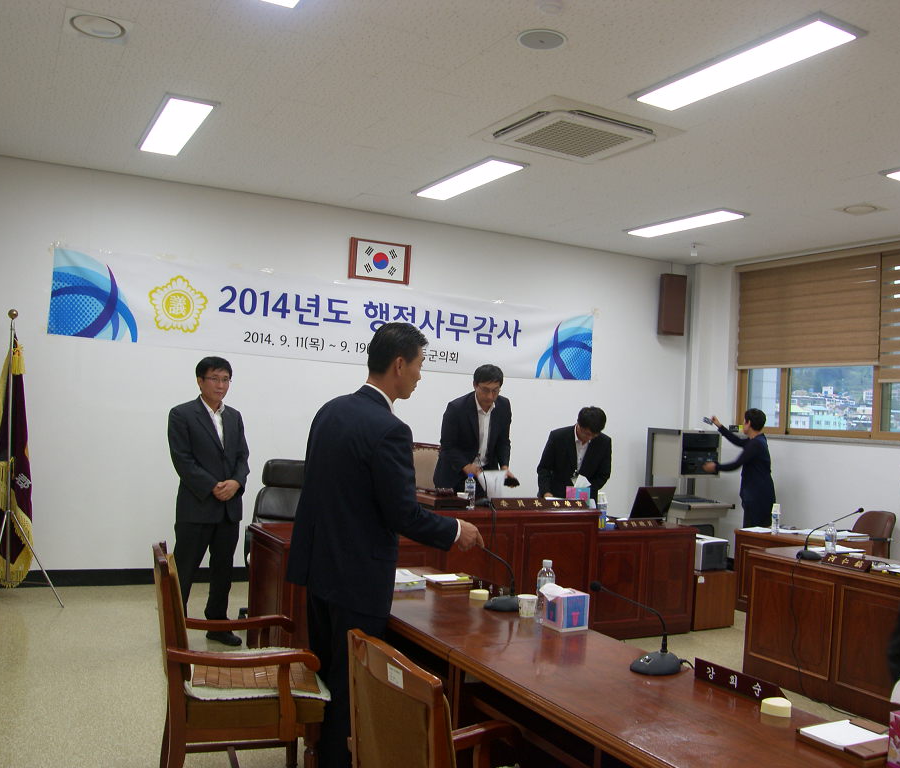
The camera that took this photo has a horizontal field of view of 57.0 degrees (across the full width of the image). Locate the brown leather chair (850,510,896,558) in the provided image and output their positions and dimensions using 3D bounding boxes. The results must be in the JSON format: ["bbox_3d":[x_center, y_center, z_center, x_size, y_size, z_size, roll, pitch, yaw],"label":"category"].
[{"bbox_3d":[3.069,1.393,6.509,0.600,0.840,0.560,4,-1,-28],"label":"brown leather chair"}]

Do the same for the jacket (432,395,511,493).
[{"bbox_3d":[0.158,0.408,5.785,0.520,0.700,0.360,3,-1,-14],"label":"jacket"}]

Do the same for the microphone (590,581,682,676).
[{"bbox_3d":[0.556,0.729,2.505,0.350,0.280,0.130,3,-1,-29],"label":"microphone"}]

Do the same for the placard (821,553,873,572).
[{"bbox_3d":[2.130,0.957,4.454,0.050,0.053,0.270,3,-1,-29],"label":"placard"}]

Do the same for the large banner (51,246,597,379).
[{"bbox_3d":[-0.728,-0.527,7.280,5.030,0.680,0.030,3,-1,-29],"label":"large banner"}]

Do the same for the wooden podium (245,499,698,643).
[{"bbox_3d":[0.253,1.213,5.315,2.940,0.850,0.740,3,-1,-29],"label":"wooden podium"}]

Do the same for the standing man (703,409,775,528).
[{"bbox_3d":[2.490,1.005,7.191,0.600,1.620,0.460,2,-1,28],"label":"standing man"}]

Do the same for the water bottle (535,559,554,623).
[{"bbox_3d":[0.354,0.757,3.044,0.067,0.224,0.067,3,-1,0],"label":"water bottle"}]

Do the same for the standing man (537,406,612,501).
[{"bbox_3d":[0.941,0.943,6.381,0.560,1.560,0.500,4,-1,-28],"label":"standing man"}]

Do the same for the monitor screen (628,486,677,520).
[{"bbox_3d":[1.432,0.888,6.157,0.350,0.245,0.320,4,-1,-28],"label":"monitor screen"}]

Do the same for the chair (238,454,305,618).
[{"bbox_3d":[-1.114,1.041,5.500,0.640,1.100,0.650,3,-1,-12],"label":"chair"}]

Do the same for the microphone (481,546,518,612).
[{"bbox_3d":[0.165,0.720,3.169,0.330,0.280,0.130,3,-1,-29],"label":"microphone"}]

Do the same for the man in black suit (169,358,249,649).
[{"bbox_3d":[-1.462,0.697,5.030,0.500,1.735,0.340,4,-2,-37],"label":"man in black suit"}]

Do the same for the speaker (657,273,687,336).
[{"bbox_3d":[2.297,-0.817,8.551,0.235,0.620,0.200,3,-1,-6],"label":"speaker"}]

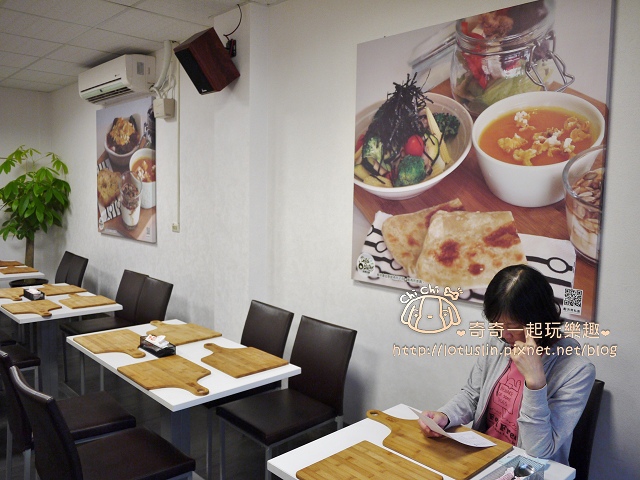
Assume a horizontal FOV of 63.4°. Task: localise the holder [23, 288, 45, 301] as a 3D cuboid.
[{"bbox_3d":[-2.114,0.402,3.837,0.090,0.056,0.225,-4,7,-43],"label":"holder"}]

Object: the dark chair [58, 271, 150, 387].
[{"bbox_3d":[-1.722,0.717,4.148,0.533,0.873,0.430,-4,7,-43],"label":"dark chair"}]

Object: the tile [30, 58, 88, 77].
[{"bbox_3d":[-2.446,-1.661,4.996,0.600,0.016,0.610,-4,7,-43],"label":"tile"}]

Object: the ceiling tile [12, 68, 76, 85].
[{"bbox_3d":[-2.865,-1.710,5.434,0.600,0.016,0.610,-4,7,-43],"label":"ceiling tile"}]

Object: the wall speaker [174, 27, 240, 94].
[{"bbox_3d":[-0.676,-1.068,3.120,0.200,0.300,0.194,11,51,46],"label":"wall speaker"}]

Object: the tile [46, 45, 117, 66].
[{"bbox_3d":[-2.025,-1.612,4.556,0.600,0.016,0.610,-4,7,-43],"label":"tile"}]

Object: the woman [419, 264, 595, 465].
[{"bbox_3d":[0.633,0.717,1.671,0.660,1.280,0.500,-4,7,-43],"label":"woman"}]

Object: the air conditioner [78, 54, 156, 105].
[{"bbox_3d":[-1.802,-1.389,4.559,0.245,0.285,1.030,-4,7,-43],"label":"air conditioner"}]

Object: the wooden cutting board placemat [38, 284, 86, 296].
[{"bbox_3d":[-2.105,0.395,4.140,0.297,0.014,0.520,-4,7,-43],"label":"wooden cutting board placemat"}]

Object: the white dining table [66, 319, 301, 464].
[{"bbox_3d":[-0.740,0.937,2.651,0.648,0.746,1.207,-4,7,-43],"label":"white dining table"}]

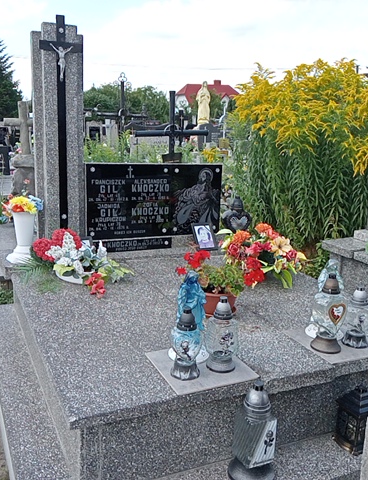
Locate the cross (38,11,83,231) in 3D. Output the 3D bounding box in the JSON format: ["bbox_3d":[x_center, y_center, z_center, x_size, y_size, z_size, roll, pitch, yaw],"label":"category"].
[{"bbox_3d":[-0.732,-0.652,3.151,0.257,1.340,0.050,-4,14,-24],"label":"cross"}]

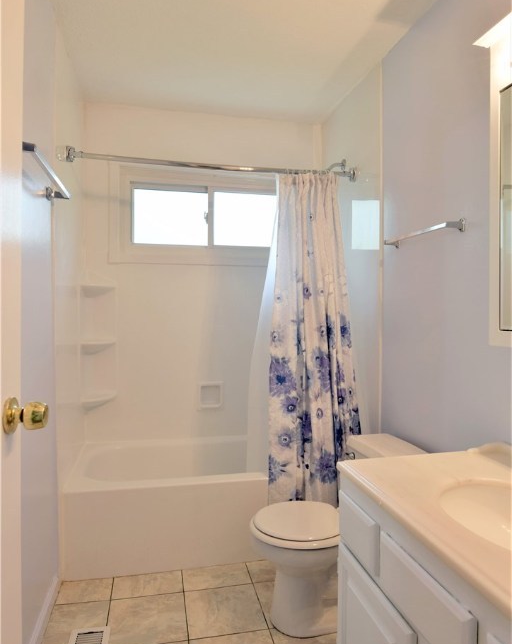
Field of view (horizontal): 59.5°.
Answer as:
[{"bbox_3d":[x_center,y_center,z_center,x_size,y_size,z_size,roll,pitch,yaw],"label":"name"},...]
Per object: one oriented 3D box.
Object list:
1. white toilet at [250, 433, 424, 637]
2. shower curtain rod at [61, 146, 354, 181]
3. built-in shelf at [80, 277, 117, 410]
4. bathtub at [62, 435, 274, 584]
[{"bbox_3d":[0.329,0.867,1.861,0.712,0.672,0.441,0,1,-12],"label":"white toilet"},{"bbox_3d":[-0.165,-0.809,2.310,1.513,0.065,0.065,-1,1,-15],"label":"shower curtain rod"},{"bbox_3d":[-0.914,0.138,2.638,0.185,0.763,0.200,0,1,-12],"label":"built-in shelf"},{"bbox_3d":[-0.217,0.979,2.554,1.510,0.418,0.733,0,1,-12],"label":"bathtub"}]

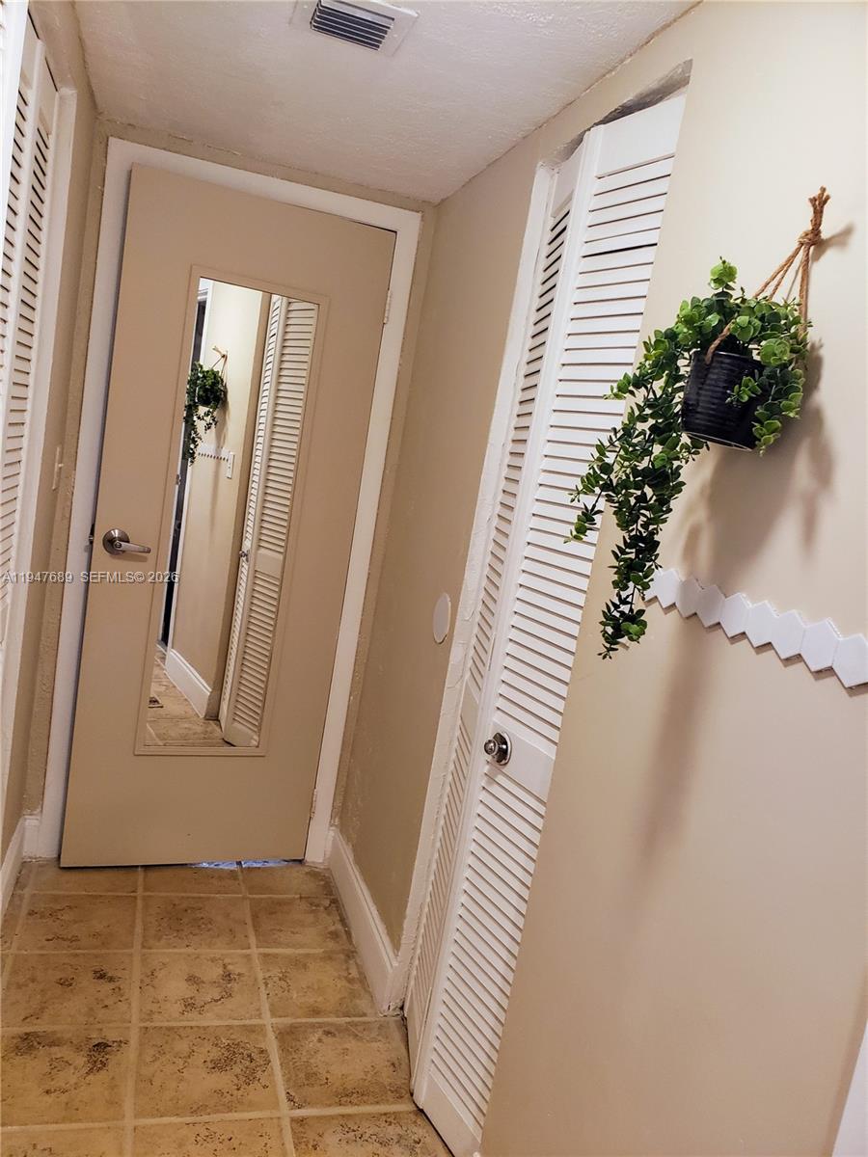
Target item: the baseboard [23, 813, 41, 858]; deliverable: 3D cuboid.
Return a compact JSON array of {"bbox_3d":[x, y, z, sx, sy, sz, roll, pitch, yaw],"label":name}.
[{"bbox_3d":[-1.225,0.784,2.651,0.044,0.144,0.016,7,8,-18],"label":"baseboard"}]

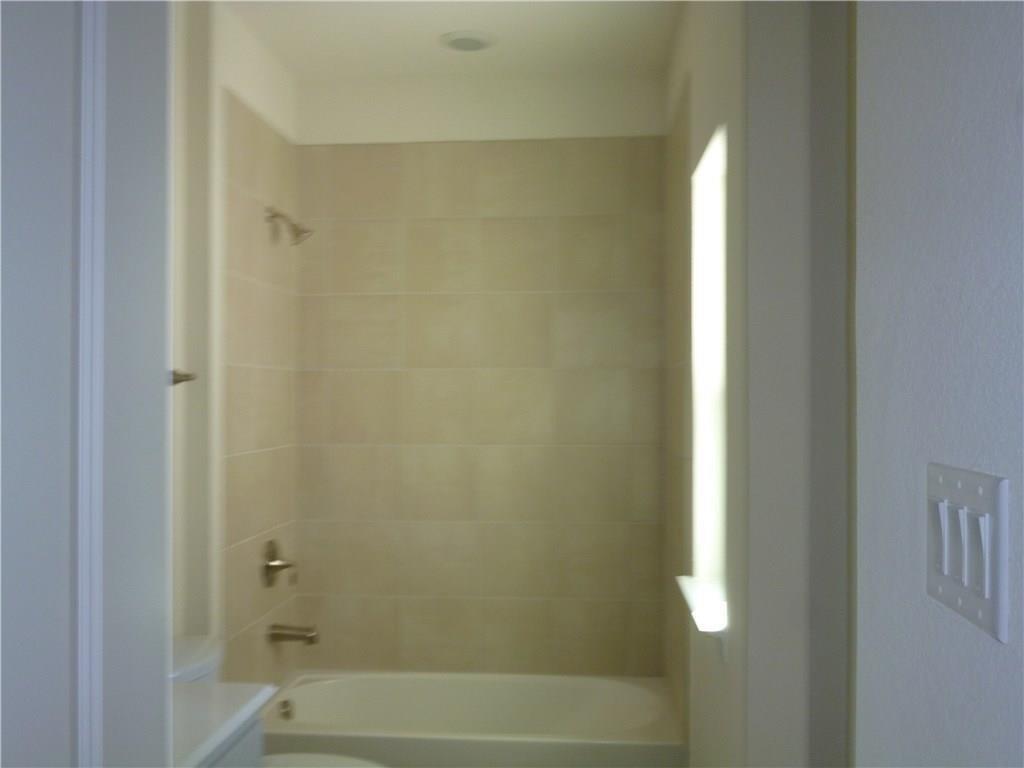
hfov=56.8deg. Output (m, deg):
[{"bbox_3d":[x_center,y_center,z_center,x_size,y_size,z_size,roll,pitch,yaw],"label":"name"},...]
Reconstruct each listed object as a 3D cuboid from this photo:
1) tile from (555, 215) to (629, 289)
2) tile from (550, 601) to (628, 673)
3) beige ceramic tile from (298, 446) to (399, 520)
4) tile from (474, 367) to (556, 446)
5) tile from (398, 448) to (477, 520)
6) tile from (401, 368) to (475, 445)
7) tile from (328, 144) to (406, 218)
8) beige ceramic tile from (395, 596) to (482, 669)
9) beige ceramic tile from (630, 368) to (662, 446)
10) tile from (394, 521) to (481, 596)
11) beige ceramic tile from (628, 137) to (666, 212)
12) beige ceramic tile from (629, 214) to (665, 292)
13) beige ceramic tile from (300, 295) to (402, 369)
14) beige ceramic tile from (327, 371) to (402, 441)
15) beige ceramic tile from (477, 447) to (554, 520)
[{"bbox_3d":[0.325,-0.521,3.783,0.301,0.301,0.012,0,0,5],"label":"tile"},{"bbox_3d":[0.311,1.012,3.772,0.305,0.305,0.012,0,-1,5],"label":"tile"},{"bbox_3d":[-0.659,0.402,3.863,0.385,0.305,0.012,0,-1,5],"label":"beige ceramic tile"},{"bbox_3d":[0.009,0.092,3.807,0.305,0.305,0.012,0,-1,5],"label":"tile"},{"bbox_3d":[-0.301,0.403,3.835,0.311,0.303,0.012,0,0,5],"label":"tile"},{"bbox_3d":[-0.301,0.091,3.826,0.310,0.307,0.010,0,0,5],"label":"tile"},{"bbox_3d":[-0.592,-0.823,3.863,0.309,0.303,0.010,0,-1,5],"label":"tile"},{"bbox_3d":[-0.291,1.008,3.821,0.346,0.294,0.010,0,0,5],"label":"beige ceramic tile"},{"bbox_3d":[0.535,0.093,3.755,0.130,0.293,0.010,0,0,5],"label":"beige ceramic tile"},{"bbox_3d":[-0.297,0.706,3.823,0.342,0.302,0.010,0,0,5],"label":"tile"},{"bbox_3d":[0.537,-0.830,3.773,0.139,0.303,0.010,0,-1,5],"label":"beige ceramic tile"},{"bbox_3d":[0.534,-0.526,3.765,0.142,0.307,0.012,0,0,5],"label":"beige ceramic tile"},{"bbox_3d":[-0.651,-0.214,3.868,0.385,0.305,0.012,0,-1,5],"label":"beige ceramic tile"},{"bbox_3d":[-0.597,0.092,3.863,0.306,0.300,0.012,0,0,5],"label":"beige ceramic tile"},{"bbox_3d":[0.011,0.400,3.804,0.305,0.305,0.012,0,-1,5],"label":"beige ceramic tile"}]

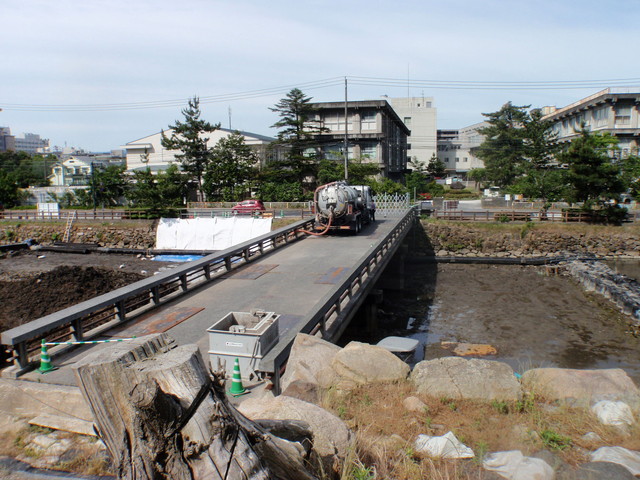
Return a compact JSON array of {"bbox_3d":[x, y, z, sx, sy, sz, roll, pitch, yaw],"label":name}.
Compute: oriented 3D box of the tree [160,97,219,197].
[{"bbox_3d":[-14.727,-10.181,60.008,6.800,12.510,6.500,0,9,0],"label":"tree"}]

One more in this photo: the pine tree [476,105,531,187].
[{"bbox_3d":[26.472,-13.384,76.067,8.000,13.246,8.000,0,9,0],"label":"pine tree"}]

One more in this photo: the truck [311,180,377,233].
[{"bbox_3d":[1.913,-2.443,35.936,2.490,3.050,7.800,2,10,15],"label":"truck"}]

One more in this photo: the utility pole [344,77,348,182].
[{"bbox_3d":[2.954,-10.883,58.153,0.320,14.315,0.320,0,9,0],"label":"utility pole"}]

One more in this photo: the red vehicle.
[{"bbox_3d":[-7.286,-3.322,51.879,3.600,1.500,1.670,0,9,2],"label":"red vehicle"}]

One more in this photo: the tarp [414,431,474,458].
[{"bbox_3d":[1.707,2.818,7.100,0.760,0.270,0.420,0,9,0],"label":"tarp"}]

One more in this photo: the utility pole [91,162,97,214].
[{"bbox_3d":[-21.911,-4.898,50.422,0.200,5.242,0.200,0,9,0],"label":"utility pole"}]

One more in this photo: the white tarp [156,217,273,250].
[{"bbox_3d":[-9.170,-0.565,45.000,10.100,2.600,1.200,0,9,0],"label":"white tarp"}]

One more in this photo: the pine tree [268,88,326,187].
[{"bbox_3d":[-2.690,-10.908,61.086,6.800,13.477,6.800,0,9,0],"label":"pine tree"}]

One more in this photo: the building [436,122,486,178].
[{"bbox_3d":[35.480,-22.005,128.000,14.000,12.800,14.000,2,9,12],"label":"building"}]

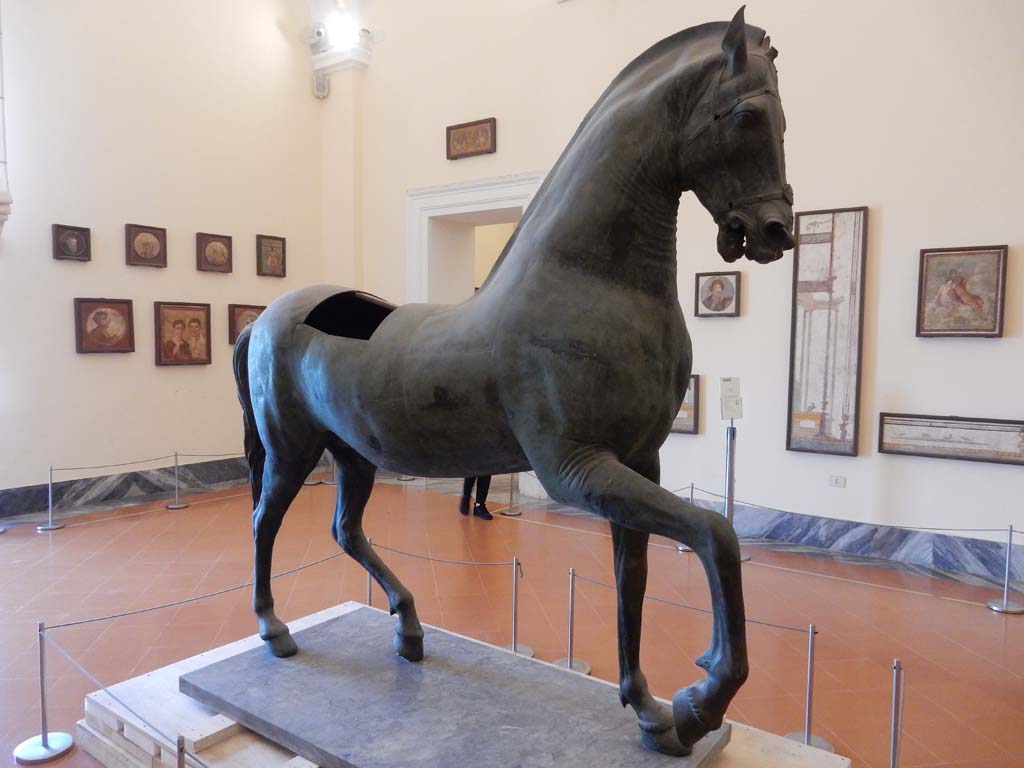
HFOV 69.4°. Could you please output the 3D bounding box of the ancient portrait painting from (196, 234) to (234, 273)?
[{"bbox_3d":[-2.931,-1.286,7.295,0.050,0.368,0.351,5,6,38],"label":"ancient portrait painting"}]

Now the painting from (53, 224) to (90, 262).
[{"bbox_3d":[-3.902,-1.247,6.569,0.050,0.297,0.282,4,5,40],"label":"painting"}]

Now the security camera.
[{"bbox_3d":[-1.997,-3.594,7.671,0.200,0.280,0.300,0,4,-11],"label":"security camera"}]

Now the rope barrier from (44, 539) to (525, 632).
[{"bbox_3d":[-1.065,0.965,3.683,2.116,0.085,0.651,-2,4,-26],"label":"rope barrier"}]

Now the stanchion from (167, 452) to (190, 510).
[{"bbox_3d":[-2.933,0.839,6.477,0.190,0.502,0.190,-2,5,-25],"label":"stanchion"}]

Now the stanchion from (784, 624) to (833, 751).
[{"bbox_3d":[1.210,1.236,3.010,0.205,0.527,0.205,2,4,23],"label":"stanchion"}]

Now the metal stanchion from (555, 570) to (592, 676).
[{"bbox_3d":[0.273,1.095,3.418,0.190,0.502,0.190,1,4,5],"label":"metal stanchion"}]

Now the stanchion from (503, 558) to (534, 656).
[{"bbox_3d":[0.015,1.082,3.567,0.190,0.502,0.190,0,4,0],"label":"stanchion"}]

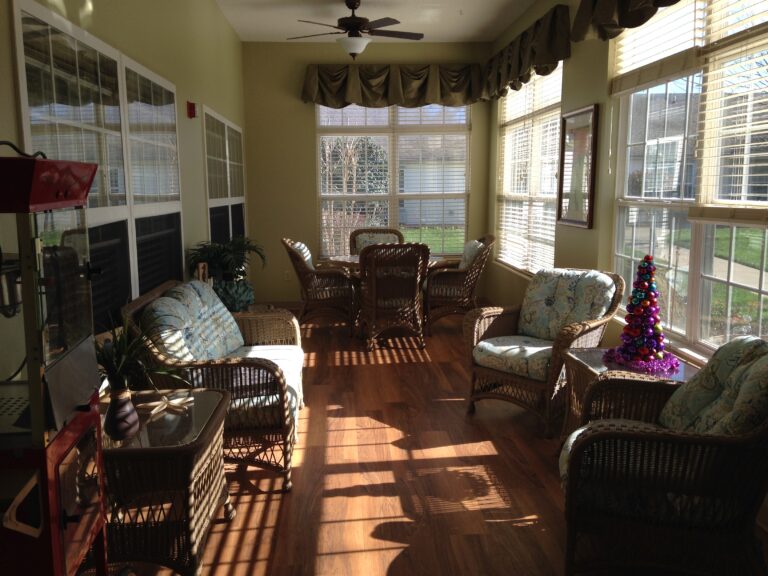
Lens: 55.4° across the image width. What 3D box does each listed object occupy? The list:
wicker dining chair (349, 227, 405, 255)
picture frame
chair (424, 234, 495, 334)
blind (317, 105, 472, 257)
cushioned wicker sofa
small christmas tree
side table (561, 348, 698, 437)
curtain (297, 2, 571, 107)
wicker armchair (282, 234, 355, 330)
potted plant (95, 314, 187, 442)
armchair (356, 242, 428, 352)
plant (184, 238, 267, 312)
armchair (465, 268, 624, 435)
[{"bbox_3d":[-0.072,-0.169,8.356,0.641,0.957,0.710,-1,8,-3],"label":"wicker dining chair"},{"bbox_3d":[1.459,-0.912,5.564,0.040,0.868,0.789,-1,8,-3],"label":"picture frame"},{"bbox_3d":[0.758,-0.051,7.502,0.710,0.957,0.641,-1,8,-3],"label":"chair"},{"bbox_3d":[0.123,-1.306,8.911,1.844,1.869,0.121,-1,8,-3],"label":"blind"},{"bbox_3d":[-0.891,0.456,4.211,0.818,0.929,1.404,-1,8,-3],"label":"cushioned wicker sofa"},{"bbox_3d":[1.270,0.116,3.662,0.365,0.553,0.365,-1,8,-3],"label":"small christmas tree"},{"bbox_3d":[1.299,0.685,3.706,0.556,0.581,0.737,-1,8,-3],"label":"side table"},{"bbox_3d":[0.243,-2.198,7.243,2.243,0.495,3.051,-1,8,-3],"label":"curtain"},{"bbox_3d":[-0.652,-0.029,7.556,0.707,0.975,0.606,-1,8,-3],"label":"wicker armchair"},{"bbox_3d":[-0.904,0.323,2.639,0.365,0.434,0.345,-1,8,-3],"label":"potted plant"},{"bbox_3d":[0.084,0.057,6.750,0.641,0.957,0.710,-1,8,-3],"label":"armchair"},{"bbox_3d":[-1.122,-0.090,5.281,0.546,0.561,0.505,-1,8,-3],"label":"plant"},{"bbox_3d":[1.037,0.367,4.712,0.779,0.908,0.750,-7,11,-41],"label":"armchair"}]

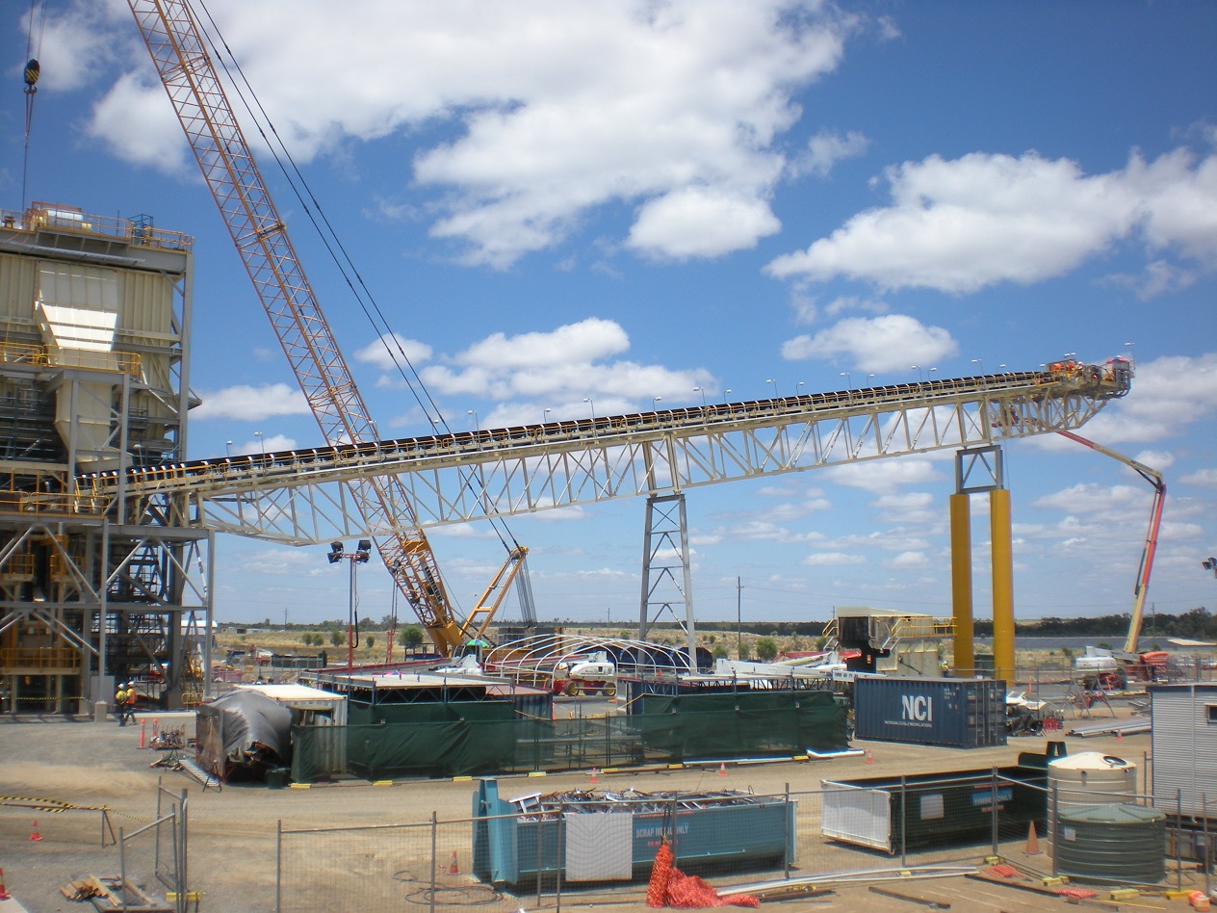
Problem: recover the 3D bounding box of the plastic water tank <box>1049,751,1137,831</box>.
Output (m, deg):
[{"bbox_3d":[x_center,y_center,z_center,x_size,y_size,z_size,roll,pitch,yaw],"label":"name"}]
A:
[{"bbox_3d":[10.208,7.327,28.182,1.860,2.200,1.860,0,-7,0],"label":"plastic water tank"}]

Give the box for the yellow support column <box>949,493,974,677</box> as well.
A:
[{"bbox_3d":[28.591,10.680,107.950,1.560,15.279,1.560,0,-7,0],"label":"yellow support column"}]

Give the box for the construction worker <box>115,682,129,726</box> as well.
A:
[{"bbox_3d":[-21.647,11.058,59.519,0.580,1.914,0.520,-2,-7,14],"label":"construction worker"}]

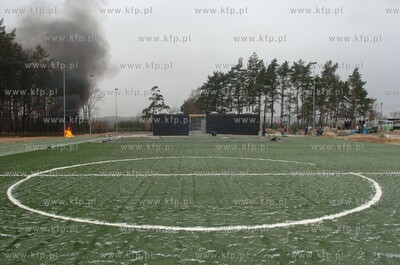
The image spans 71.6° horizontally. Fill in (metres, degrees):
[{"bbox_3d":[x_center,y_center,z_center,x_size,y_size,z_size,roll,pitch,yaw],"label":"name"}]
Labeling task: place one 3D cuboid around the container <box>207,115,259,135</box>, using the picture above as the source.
[{"bbox_3d":[4.600,-1.080,40.200,7.300,2.800,3.400,0,1,0],"label":"container"}]

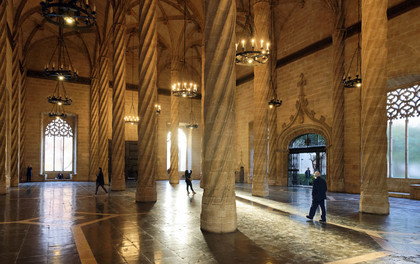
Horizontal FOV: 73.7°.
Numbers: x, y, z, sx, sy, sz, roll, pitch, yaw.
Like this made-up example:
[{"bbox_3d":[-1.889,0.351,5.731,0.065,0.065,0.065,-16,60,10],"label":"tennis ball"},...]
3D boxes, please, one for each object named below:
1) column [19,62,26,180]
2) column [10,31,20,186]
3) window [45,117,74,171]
[{"bbox_3d":[-19.559,-1.044,29.239,0.920,12.430,0.920,0,0,0],"label":"column"},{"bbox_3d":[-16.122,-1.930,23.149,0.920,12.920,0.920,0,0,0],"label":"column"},{"bbox_3d":[-16.800,1.507,31.255,2.891,6.028,0.450,2,-4,-29],"label":"window"}]

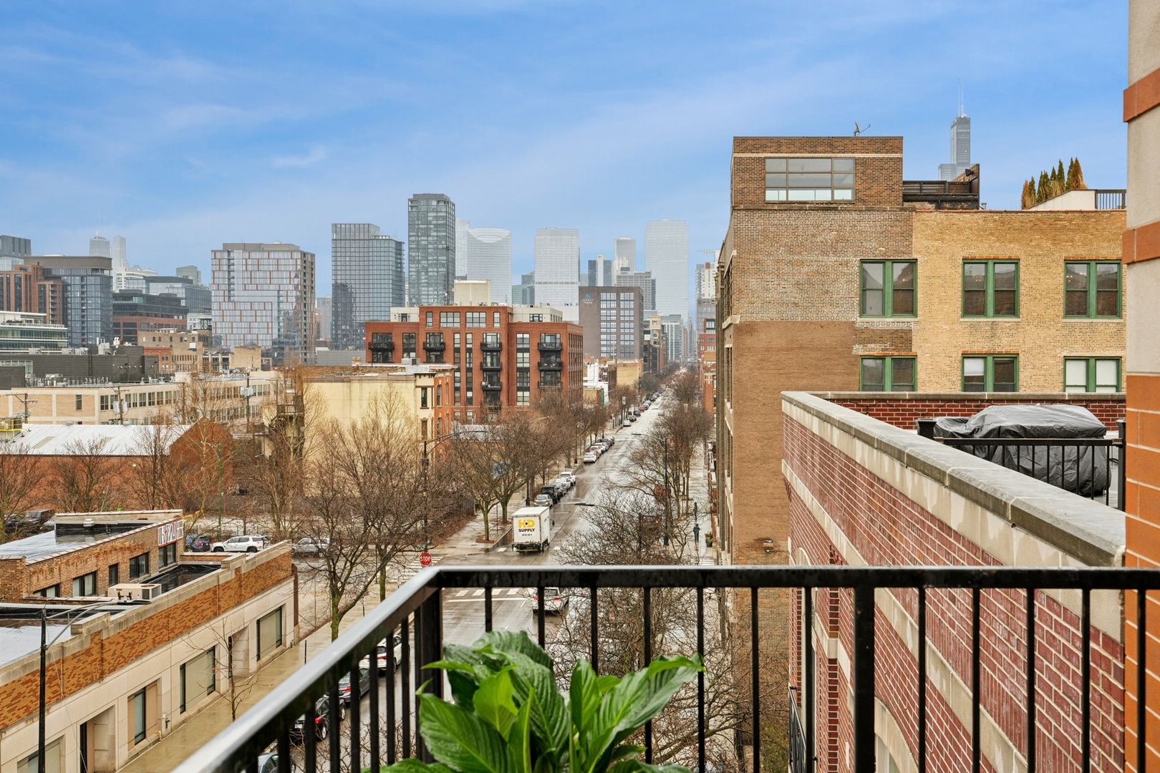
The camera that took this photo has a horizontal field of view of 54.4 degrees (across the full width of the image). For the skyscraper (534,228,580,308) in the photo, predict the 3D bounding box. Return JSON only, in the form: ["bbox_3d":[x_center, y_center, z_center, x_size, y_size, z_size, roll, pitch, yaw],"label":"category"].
[{"bbox_3d":[-35.696,-138.630,1792.057,69.836,222.000,35.000,0,1,6],"label":"skyscraper"}]

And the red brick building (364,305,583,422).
[{"bbox_3d":[-18.449,-1.231,207.915,35.672,25.700,25.835,0,1,6],"label":"red brick building"}]

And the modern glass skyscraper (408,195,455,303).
[{"bbox_3d":[-118.935,-81.830,903.378,32.000,145.000,28.000,0,2,6],"label":"modern glass skyscraper"}]

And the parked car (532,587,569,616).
[{"bbox_3d":[-1.875,14.006,75.861,1.850,1.650,4.600,0,1,6],"label":"parked car"}]

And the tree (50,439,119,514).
[{"bbox_3d":[-45.247,9.482,102.917,5.700,9.700,5.700,0,1,6],"label":"tree"}]

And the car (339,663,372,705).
[{"bbox_3d":[-11.624,14.792,57.440,1.840,1.460,4.700,0,2,6],"label":"car"}]

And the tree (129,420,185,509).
[{"bbox_3d":[-38.429,8.760,102.703,5.000,11.100,5.000,0,1,6],"label":"tree"}]

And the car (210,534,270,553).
[{"bbox_3d":[-29.515,13.538,98.189,4.900,1.700,1.920,0,1,6],"label":"car"}]

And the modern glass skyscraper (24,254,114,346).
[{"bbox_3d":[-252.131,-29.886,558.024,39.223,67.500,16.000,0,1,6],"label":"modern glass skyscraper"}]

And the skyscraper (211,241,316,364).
[{"bbox_3d":[-159.984,-34.301,569.951,46.185,75.000,20.722,0,1,6],"label":"skyscraper"}]

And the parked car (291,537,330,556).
[{"bbox_3d":[-22.957,13.558,95.748,4.650,1.680,1.850,0,2,6],"label":"parked car"}]

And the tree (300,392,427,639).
[{"bbox_3d":[-11.705,8.312,61.096,6.900,14.200,6.900,0,2,6],"label":"tree"}]

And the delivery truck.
[{"bbox_3d":[-4.228,12.635,101.291,2.480,3.200,7.400,0,2,6],"label":"delivery truck"}]

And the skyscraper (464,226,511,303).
[{"bbox_3d":[-145.159,-146.513,1812.264,67.000,221.000,40.000,0,2,6],"label":"skyscraper"}]

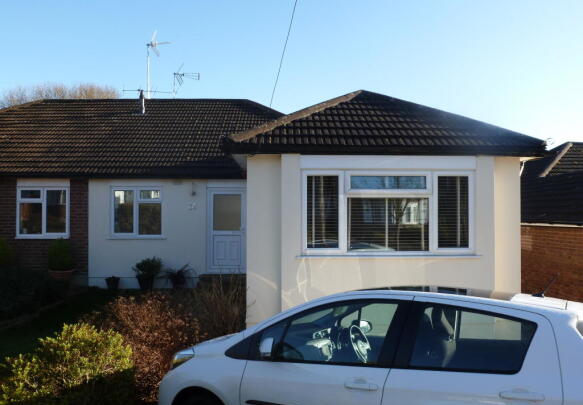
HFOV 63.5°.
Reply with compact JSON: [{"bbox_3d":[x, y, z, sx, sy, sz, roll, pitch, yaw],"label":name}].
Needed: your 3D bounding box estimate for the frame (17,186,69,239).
[{"bbox_3d":[-5.759,0.239,10.950,1.240,1.200,0.100,0,-1,0],"label":"frame"}]

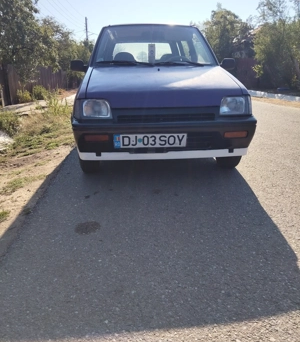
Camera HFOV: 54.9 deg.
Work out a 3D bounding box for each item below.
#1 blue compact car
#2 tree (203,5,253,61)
[{"bbox_3d":[0.005,-1.036,3.543,1.450,1.400,3.340,-2,19,-4],"label":"blue compact car"},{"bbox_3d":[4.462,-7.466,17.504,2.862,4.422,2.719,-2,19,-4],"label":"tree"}]

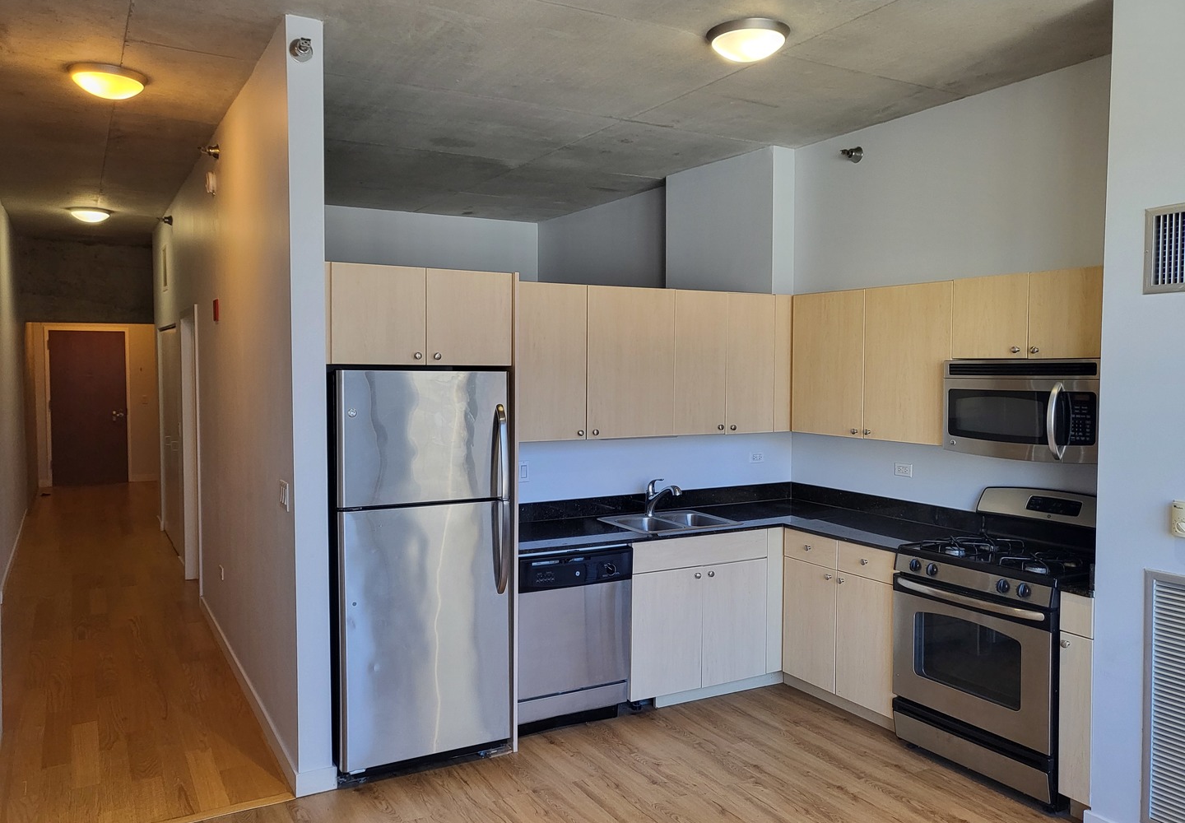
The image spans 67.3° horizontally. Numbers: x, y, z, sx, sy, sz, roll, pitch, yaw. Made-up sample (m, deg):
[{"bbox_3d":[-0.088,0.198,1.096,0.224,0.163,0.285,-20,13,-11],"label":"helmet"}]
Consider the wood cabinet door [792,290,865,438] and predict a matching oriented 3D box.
[{"bbox_3d":[1.286,-0.256,4.858,0.022,0.768,0.540,-1,3,-29],"label":"wood cabinet door"}]

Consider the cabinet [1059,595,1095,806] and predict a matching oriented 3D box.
[{"bbox_3d":[2.069,1.064,3.468,0.606,0.776,0.129,-1,3,-29],"label":"cabinet"}]

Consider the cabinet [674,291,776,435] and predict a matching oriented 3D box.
[{"bbox_3d":[0.649,-0.267,4.999,0.684,0.771,0.335,-1,3,-30],"label":"cabinet"}]

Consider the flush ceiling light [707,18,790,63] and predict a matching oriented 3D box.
[{"bbox_3d":[0.625,-1.468,3.580,0.334,0.097,0.334,0,3,0],"label":"flush ceiling light"}]

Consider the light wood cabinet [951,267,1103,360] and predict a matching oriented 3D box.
[{"bbox_3d":[1.987,-0.410,3.860,0.315,0.362,0.761,-1,3,-29],"label":"light wood cabinet"}]

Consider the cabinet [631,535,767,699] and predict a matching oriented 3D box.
[{"bbox_3d":[0.405,1.001,4.769,0.831,0.776,0.628,-1,3,-29],"label":"cabinet"}]

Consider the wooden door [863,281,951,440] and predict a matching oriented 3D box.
[{"bbox_3d":[1.549,-0.233,4.382,0.022,0.768,0.541,-1,3,-29],"label":"wooden door"}]

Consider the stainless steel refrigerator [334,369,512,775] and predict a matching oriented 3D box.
[{"bbox_3d":[-0.829,0.667,3.918,0.715,1.703,0.770,-1,3,-30],"label":"stainless steel refrigerator"}]

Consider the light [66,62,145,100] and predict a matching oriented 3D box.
[{"bbox_3d":[-2.232,-1.503,4.107,0.326,0.098,0.326,-1,3,-30],"label":"light"}]

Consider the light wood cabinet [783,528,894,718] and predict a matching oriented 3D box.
[{"bbox_3d":[1.475,1.014,4.545,0.606,0.776,0.797,-1,3,-29],"label":"light wood cabinet"}]

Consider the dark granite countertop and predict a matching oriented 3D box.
[{"bbox_3d":[0.848,0.580,4.024,2.190,0.135,2.325,-1,3,-29],"label":"dark granite countertop"}]

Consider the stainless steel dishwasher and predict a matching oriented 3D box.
[{"bbox_3d":[-0.222,1.060,4.379,0.605,0.855,0.610,-1,3,-30],"label":"stainless steel dishwasher"}]

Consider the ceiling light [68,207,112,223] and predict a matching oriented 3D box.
[{"bbox_3d":[-4.366,-1.693,7.735,0.340,0.100,0.340,-1,3,-30],"label":"ceiling light"}]

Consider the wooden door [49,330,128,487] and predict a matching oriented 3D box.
[{"bbox_3d":[-6.936,-0.055,12.270,0.915,2.130,0.050,-1,3,-30],"label":"wooden door"}]

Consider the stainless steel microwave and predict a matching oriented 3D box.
[{"bbox_3d":[1.954,-0.016,3.858,0.390,0.415,0.757,-1,3,-29],"label":"stainless steel microwave"}]

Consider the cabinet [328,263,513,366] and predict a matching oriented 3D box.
[{"bbox_3d":[-0.841,-0.404,3.940,0.784,0.398,0.610,-1,3,-30],"label":"cabinet"}]

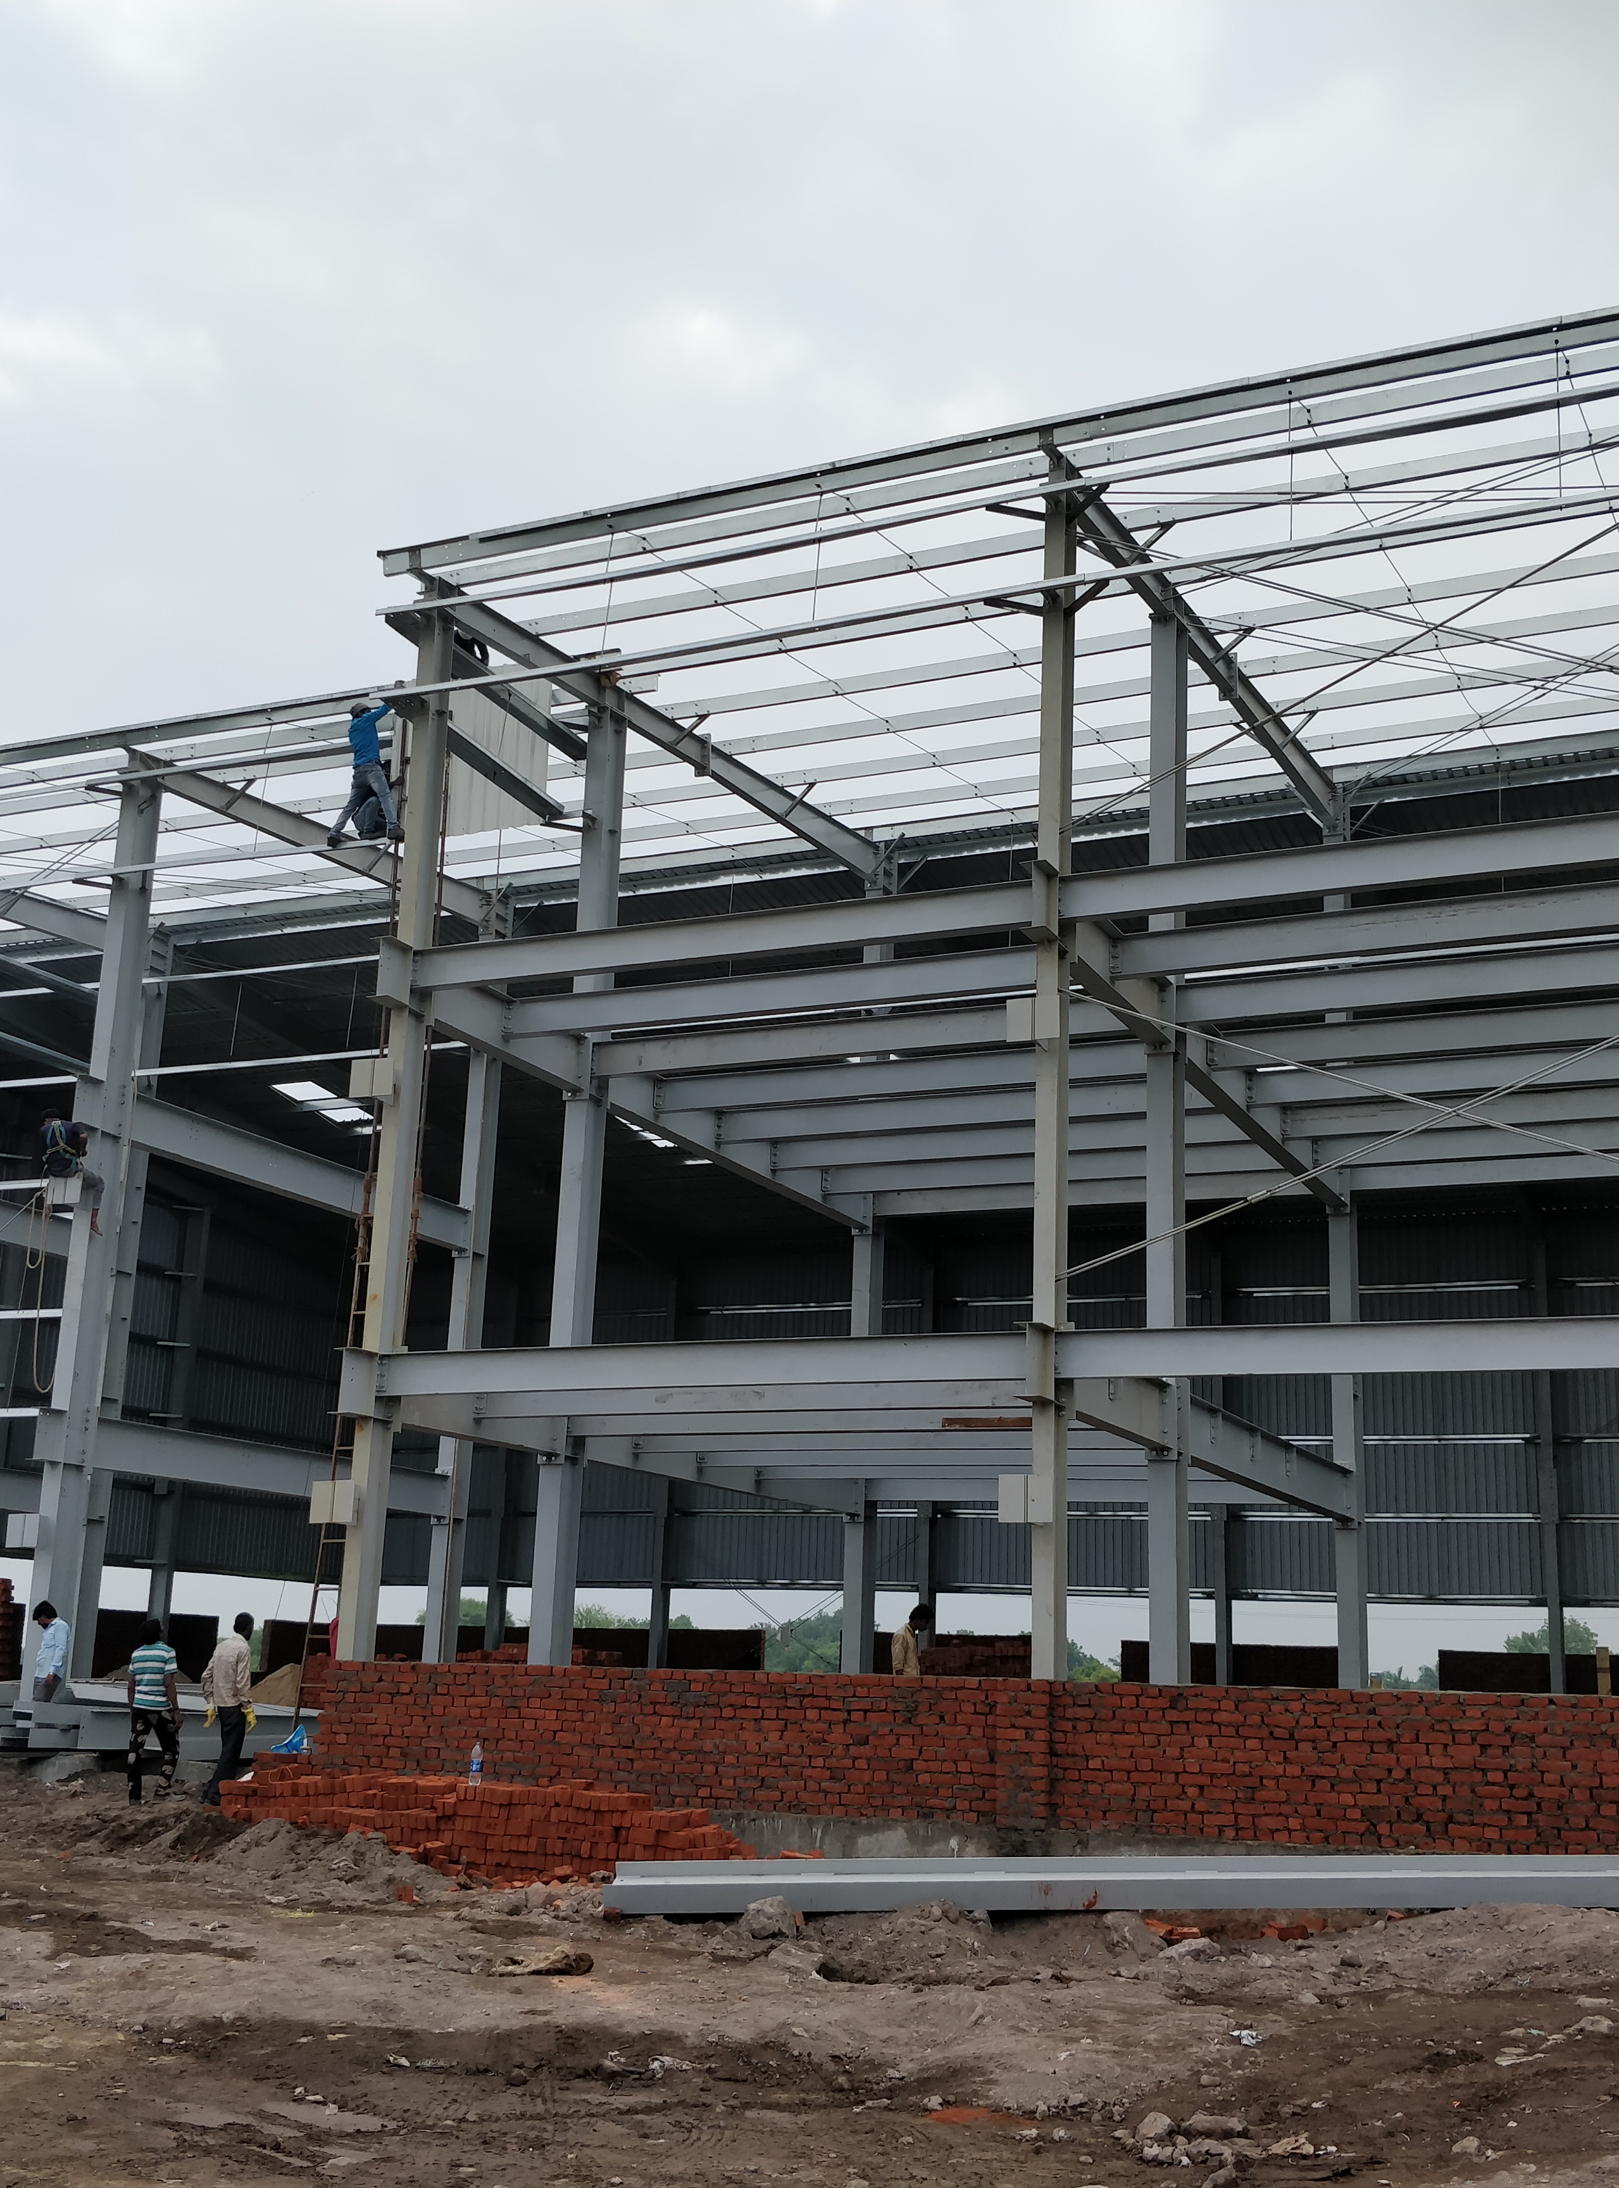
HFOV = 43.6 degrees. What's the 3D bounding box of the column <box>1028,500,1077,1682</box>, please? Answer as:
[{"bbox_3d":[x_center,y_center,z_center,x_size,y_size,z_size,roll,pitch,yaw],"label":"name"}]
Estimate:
[{"bbox_3d":[2.033,0.267,16.696,0.210,11.124,0.320,-4,-13,28],"label":"column"}]

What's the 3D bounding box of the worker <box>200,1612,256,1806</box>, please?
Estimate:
[{"bbox_3d":[-5.151,5.456,17.963,0.470,1.650,0.360,-7,-16,33],"label":"worker"}]

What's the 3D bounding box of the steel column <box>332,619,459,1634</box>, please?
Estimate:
[{"bbox_3d":[-3.817,0.754,18.842,0.210,11.020,0.330,-4,-13,28],"label":"steel column"}]

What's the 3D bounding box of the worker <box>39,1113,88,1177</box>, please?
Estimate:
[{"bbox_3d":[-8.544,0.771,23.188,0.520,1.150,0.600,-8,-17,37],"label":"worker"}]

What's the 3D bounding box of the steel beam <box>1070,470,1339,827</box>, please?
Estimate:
[{"bbox_3d":[4.466,-4.610,21.969,0.200,0.380,9.740,-5,-12,28],"label":"steel beam"}]

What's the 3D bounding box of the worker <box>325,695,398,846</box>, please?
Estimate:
[{"bbox_3d":[-5.086,-3.658,23.027,0.650,1.600,0.500,-6,-16,30],"label":"worker"}]

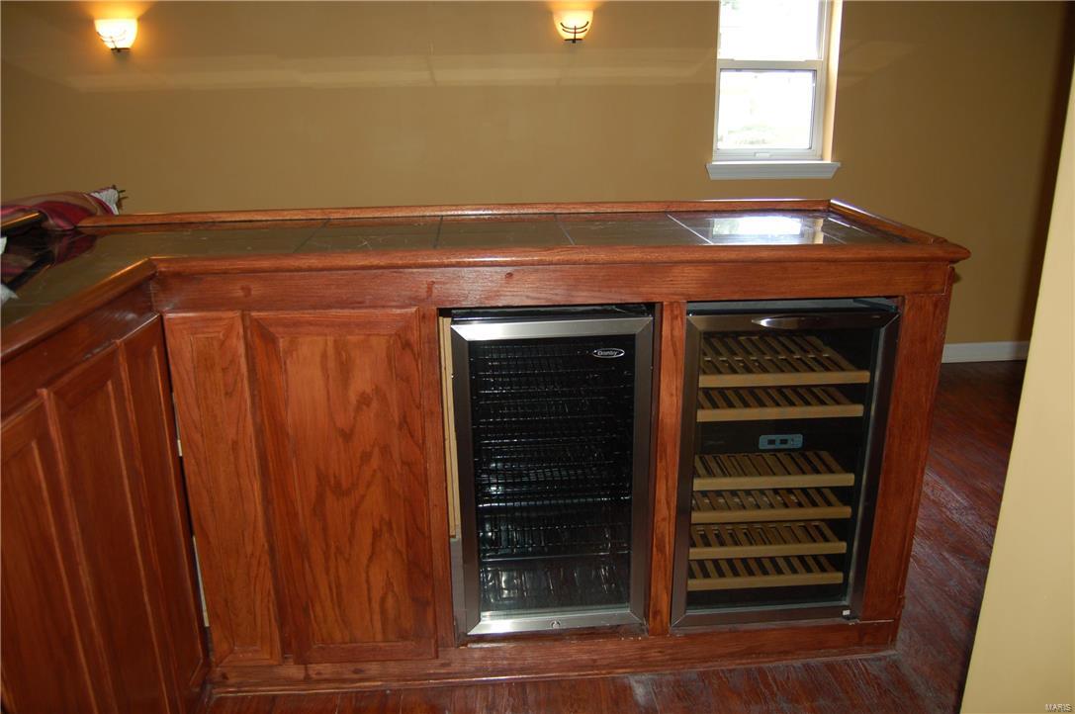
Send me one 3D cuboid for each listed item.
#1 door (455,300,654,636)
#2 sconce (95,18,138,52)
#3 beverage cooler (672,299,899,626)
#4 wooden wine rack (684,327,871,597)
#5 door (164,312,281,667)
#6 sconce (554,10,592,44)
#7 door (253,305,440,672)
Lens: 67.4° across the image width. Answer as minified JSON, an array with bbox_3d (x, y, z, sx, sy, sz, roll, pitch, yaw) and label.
[{"bbox_3d":[0.042,0.298,1.909,0.450,0.797,0.050,-2,18,-5],"label":"door"},{"bbox_3d":[-1.843,-1.403,3.510,0.175,0.137,0.110,-2,18,-4],"label":"sconce"},{"bbox_3d":[0.556,0.211,2.186,0.488,0.832,0.550,-2,18,-4],"label":"beverage cooler"},{"bbox_3d":[0.560,0.256,2.164,0.410,0.590,0.400,-2,18,-4],"label":"wooden wine rack"},{"bbox_3d":[-0.700,0.329,1.831,0.160,0.884,0.022,-2,18,-4],"label":"door"},{"bbox_3d":[0.162,-1.491,3.640,0.175,0.142,0.110,-2,18,-4],"label":"sconce"},{"bbox_3d":[-0.426,0.322,1.850,0.351,0.888,0.022,-2,18,-4],"label":"door"}]

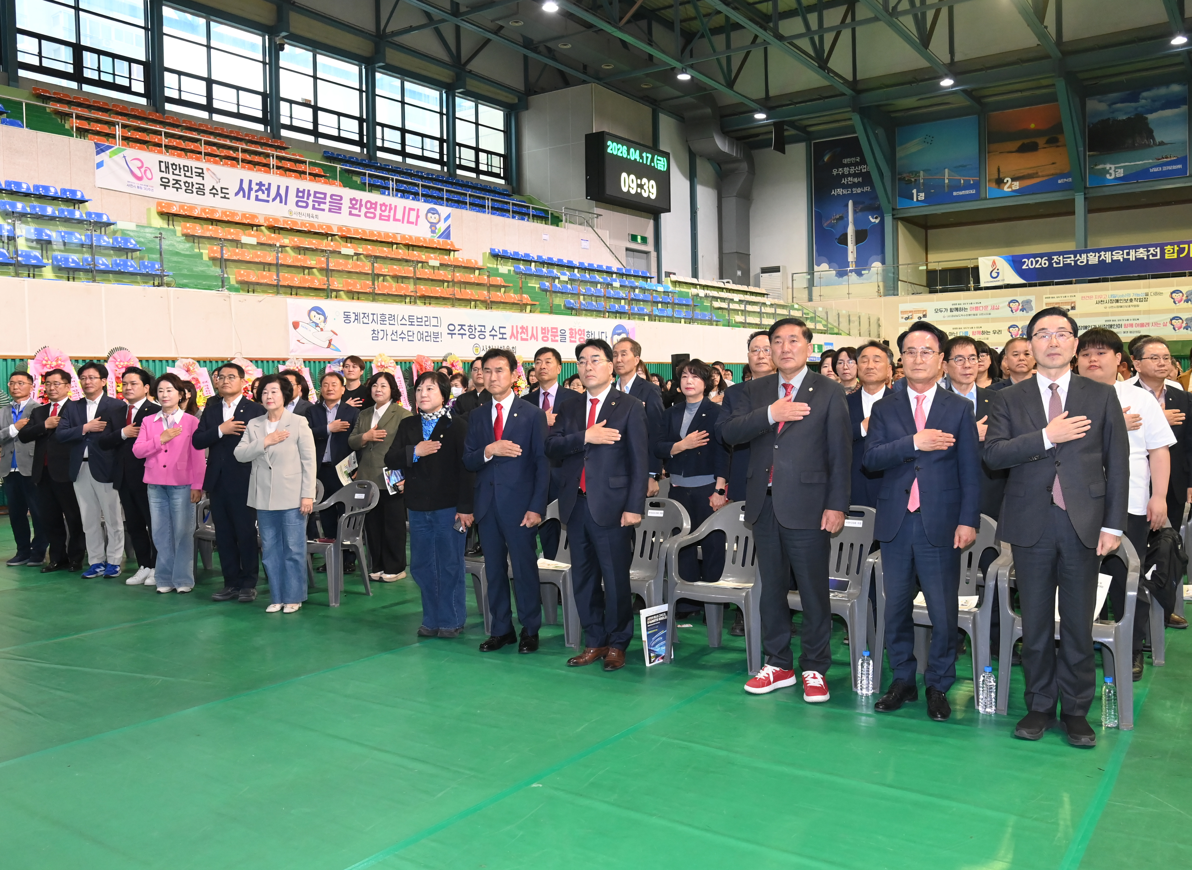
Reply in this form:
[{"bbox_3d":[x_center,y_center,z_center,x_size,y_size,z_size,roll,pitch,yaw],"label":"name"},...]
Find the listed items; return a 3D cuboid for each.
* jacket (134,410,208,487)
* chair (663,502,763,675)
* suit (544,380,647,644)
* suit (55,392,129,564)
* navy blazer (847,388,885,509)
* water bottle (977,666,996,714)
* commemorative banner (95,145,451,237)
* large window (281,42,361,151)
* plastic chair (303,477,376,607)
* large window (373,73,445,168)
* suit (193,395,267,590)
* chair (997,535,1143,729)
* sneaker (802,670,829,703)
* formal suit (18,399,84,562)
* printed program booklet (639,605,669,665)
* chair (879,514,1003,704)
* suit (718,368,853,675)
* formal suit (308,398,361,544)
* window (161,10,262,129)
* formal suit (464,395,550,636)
[{"bbox_3d":[-3.230,0.109,6.576,0.540,0.600,0.350,-1,4,10],"label":"jacket"},{"bbox_3d":[0.747,0.795,4.749,0.560,0.810,0.560,1,3,31],"label":"chair"},{"bbox_3d":[0.008,0.424,4.665,0.490,1.390,0.310,0,3,25],"label":"suit"},{"bbox_3d":[-4.119,0.378,7.136,0.570,1.470,0.370,0,4,12],"label":"suit"},{"bbox_3d":[1.588,0.095,4.972,0.520,0.750,0.330,0,3,27],"label":"navy blazer"},{"bbox_3d":[1.740,1.129,3.873,0.067,0.209,0.067,0,3,30],"label":"water bottle"},{"bbox_3d":[-7.100,-5.739,21.100,0.060,0.900,9.900,2,5,36],"label":"commemorative banner"},{"bbox_3d":[-9.089,-11.176,28.900,0.150,3.100,3.350,2,5,36],"label":"large window"},{"bbox_3d":[-1.854,0.752,6.232,0.560,0.810,0.560,1,5,32],"label":"plastic chair"},{"bbox_3d":[-6.505,-10.978,30.500,0.150,2.900,3.100,1,3,39],"label":"large window"},{"bbox_3d":[-2.745,0.440,6.587,0.540,1.480,0.340,0,3,23],"label":"suit"},{"bbox_3d":[2.122,0.816,3.943,0.550,0.810,0.540,0,3,29],"label":"chair"},{"bbox_3d":[1.043,1.163,4.127,0.115,0.115,0.290,0,4,12],"label":"sneaker"},{"bbox_3d":[-4.763,0.400,7.616,0.470,1.430,0.300,0,3,22],"label":"formal suit"},{"bbox_3d":[0.334,1.083,4.709,0.207,0.295,0.010,-3,-7,-39],"label":"printed program booklet"},{"bbox_3d":[1.672,0.805,4.185,0.560,0.810,0.560,1,4,32],"label":"chair"},{"bbox_3d":[0.916,0.395,4.190,0.570,1.440,0.350,0,3,24],"label":"suit"},{"bbox_3d":[-2.113,0.374,7.000,0.530,1.330,0.340,0,4,18],"label":"formal suit"},{"bbox_3d":[-10.901,-10.471,25.120,0.200,2.863,3.119,1,4,38],"label":"window"},{"bbox_3d":[-0.522,0.477,5.091,0.530,1.418,0.340,0,3,26],"label":"formal suit"}]

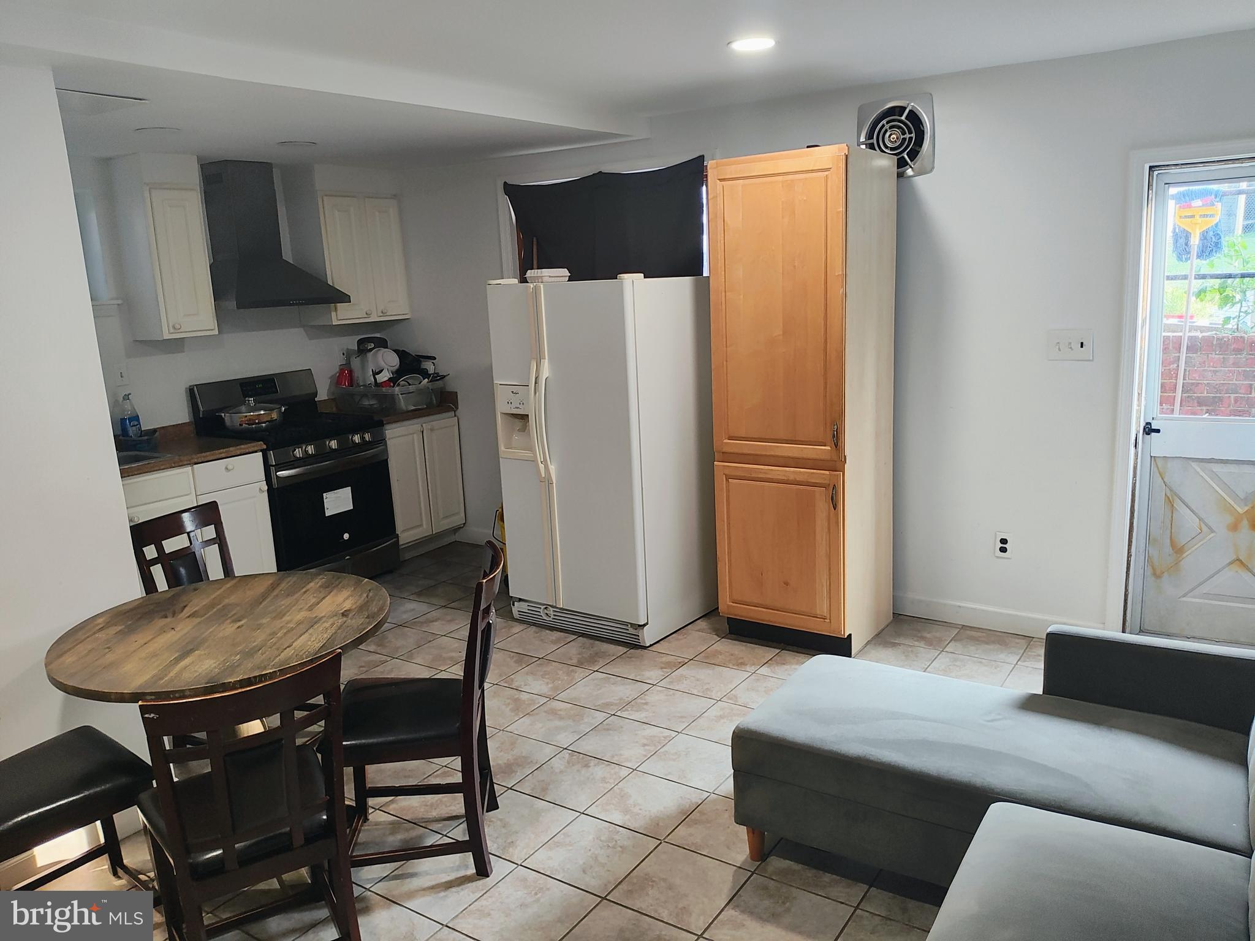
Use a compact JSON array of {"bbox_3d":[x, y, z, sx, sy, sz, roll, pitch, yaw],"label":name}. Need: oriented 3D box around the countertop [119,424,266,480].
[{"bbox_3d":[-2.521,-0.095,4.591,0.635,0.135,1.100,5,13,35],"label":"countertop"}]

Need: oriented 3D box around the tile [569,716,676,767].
[{"bbox_3d":[-0.012,0.997,3.329,0.300,0.010,0.300,5,13,34],"label":"tile"}]

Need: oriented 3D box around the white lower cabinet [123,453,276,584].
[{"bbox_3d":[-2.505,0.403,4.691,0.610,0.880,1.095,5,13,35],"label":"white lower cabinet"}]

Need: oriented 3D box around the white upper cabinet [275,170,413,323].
[{"bbox_3d":[-1.754,-1.403,5.707,0.317,0.929,0.634,5,14,33],"label":"white upper cabinet"}]

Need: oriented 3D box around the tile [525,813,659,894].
[{"bbox_3d":[-0.102,1.137,2.681,0.303,0.010,0.303,5,13,33],"label":"tile"}]

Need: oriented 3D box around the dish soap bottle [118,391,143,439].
[{"bbox_3d":[-2.613,-0.276,4.782,0.068,0.259,0.100,5,13,35],"label":"dish soap bottle"}]

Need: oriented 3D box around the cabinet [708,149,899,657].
[{"bbox_3d":[0.817,-0.296,4.139,0.616,2.143,0.595,5,13,34],"label":"cabinet"}]

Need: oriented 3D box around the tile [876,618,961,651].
[{"bbox_3d":[1.352,0.763,4.204,0.300,0.010,0.300,5,13,34],"label":"tile"}]

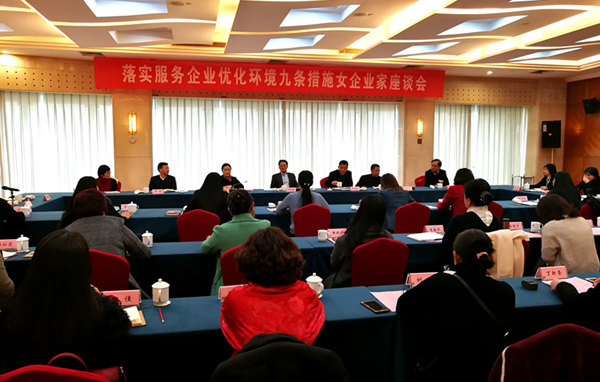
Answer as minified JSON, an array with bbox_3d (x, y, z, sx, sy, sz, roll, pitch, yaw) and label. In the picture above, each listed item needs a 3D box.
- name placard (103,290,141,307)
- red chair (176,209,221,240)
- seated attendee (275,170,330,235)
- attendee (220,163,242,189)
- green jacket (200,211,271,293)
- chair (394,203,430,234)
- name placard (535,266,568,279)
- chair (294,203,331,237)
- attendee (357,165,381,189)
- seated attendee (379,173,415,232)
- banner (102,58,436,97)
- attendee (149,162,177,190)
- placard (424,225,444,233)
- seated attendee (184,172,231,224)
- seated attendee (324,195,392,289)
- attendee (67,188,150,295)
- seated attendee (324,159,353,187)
[{"bbox_3d":[-0.921,0.543,2.418,0.192,0.084,0.065,0,5,-5],"label":"name placard"},{"bbox_3d":[-1.065,0.633,4.982,0.450,0.950,0.570,-1,5,-12],"label":"red chair"},{"bbox_3d":[0.040,0.416,5.531,0.580,1.290,0.780,-1,5,-12],"label":"seated attendee"},{"bbox_3d":[-1.274,0.110,8.752,0.550,1.228,0.750,-1,6,-14],"label":"attendee"},{"bbox_3d":[-0.454,0.453,3.350,0.500,0.640,0.500,-1,5,-12],"label":"green jacket"},{"bbox_3d":[1.227,0.590,5.536,0.450,0.950,0.570,-1,5,-12],"label":"chair"},{"bbox_3d":[1.588,0.503,2.943,0.192,0.084,0.065,-1,5,-12],"label":"name placard"},{"bbox_3d":[0.088,0.607,5.311,0.450,0.950,0.570,-1,5,-12],"label":"chair"},{"bbox_3d":[1.366,0.073,9.328,0.560,1.200,0.750,-2,6,-20],"label":"attendee"},{"bbox_3d":[1.196,0.396,5.810,0.520,1.225,0.780,-1,6,-12],"label":"seated attendee"},{"bbox_3d":[-0.371,-2.547,10.677,8.042,0.648,0.030,-1,6,-12],"label":"banner"},{"bbox_3d":[-2.477,0.121,8.490,0.540,1.252,0.750,-1,6,-14],"label":"attendee"},{"bbox_3d":[1.299,0.362,4.519,0.192,0.084,0.065,-1,5,-10],"label":"placard"},{"bbox_3d":[-1.003,0.439,5.296,0.560,1.280,0.780,-1,5,-12],"label":"seated attendee"},{"bbox_3d":[0.453,0.625,3.595,0.520,1.220,0.750,-1,5,-12],"label":"seated attendee"},{"bbox_3d":[-1.338,0.614,3.278,0.600,1.261,0.800,-1,6,-12],"label":"attendee"},{"bbox_3d":[0.801,0.047,9.202,0.560,1.275,0.750,-1,6,-12],"label":"seated attendee"}]

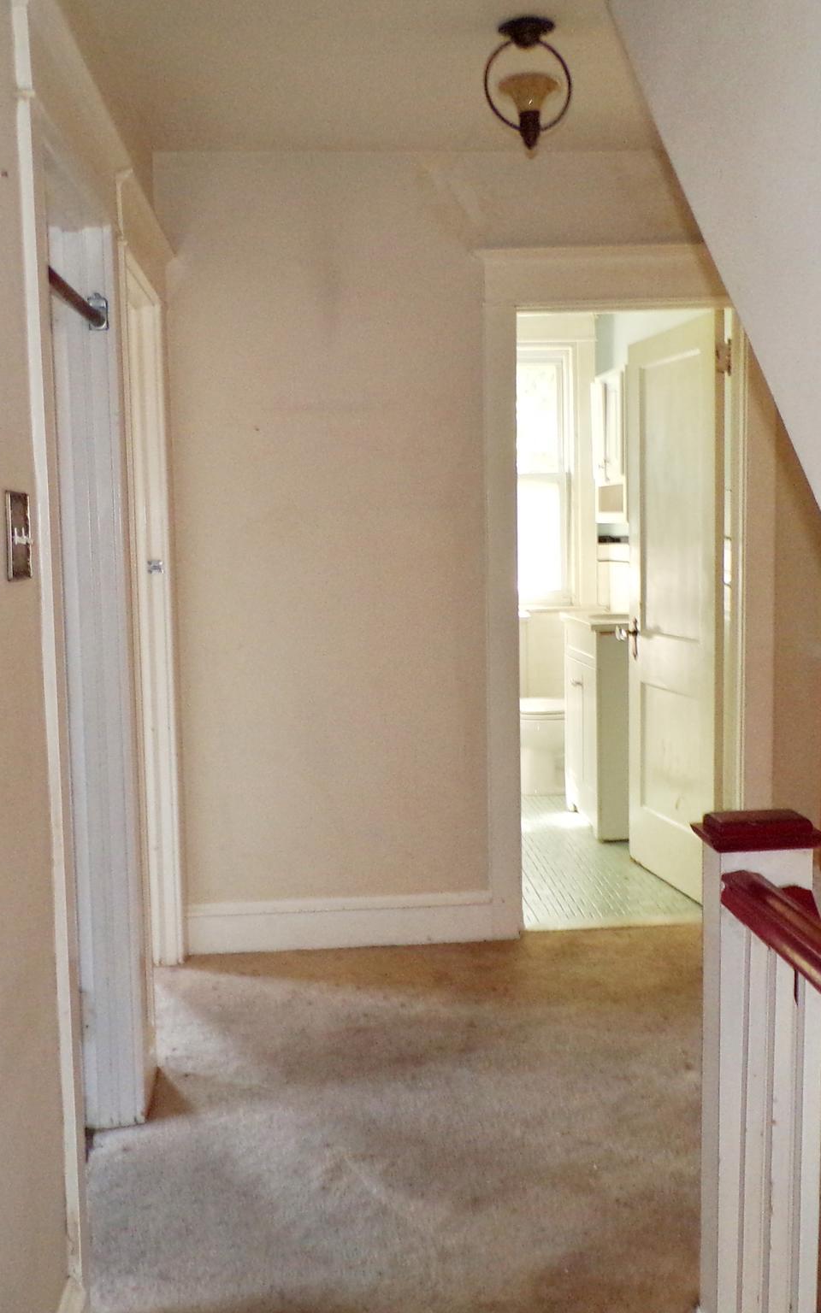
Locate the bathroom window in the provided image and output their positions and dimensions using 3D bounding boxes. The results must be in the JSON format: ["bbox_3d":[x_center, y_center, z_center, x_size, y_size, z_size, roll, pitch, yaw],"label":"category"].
[{"bbox_3d":[0.496,-0.920,6.329,0.700,1.329,0.100,-2,5,-4],"label":"bathroom window"}]

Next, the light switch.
[{"bbox_3d":[-0.569,-0.176,1.769,0.014,0.124,0.122,-2,5,-4],"label":"light switch"}]

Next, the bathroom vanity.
[{"bbox_3d":[0.954,0.293,5.300,0.460,0.895,0.635,-2,5,-4],"label":"bathroom vanity"}]

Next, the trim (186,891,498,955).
[{"bbox_3d":[-0.220,0.830,3.772,0.956,0.156,0.020,-2,5,-4],"label":"trim"}]

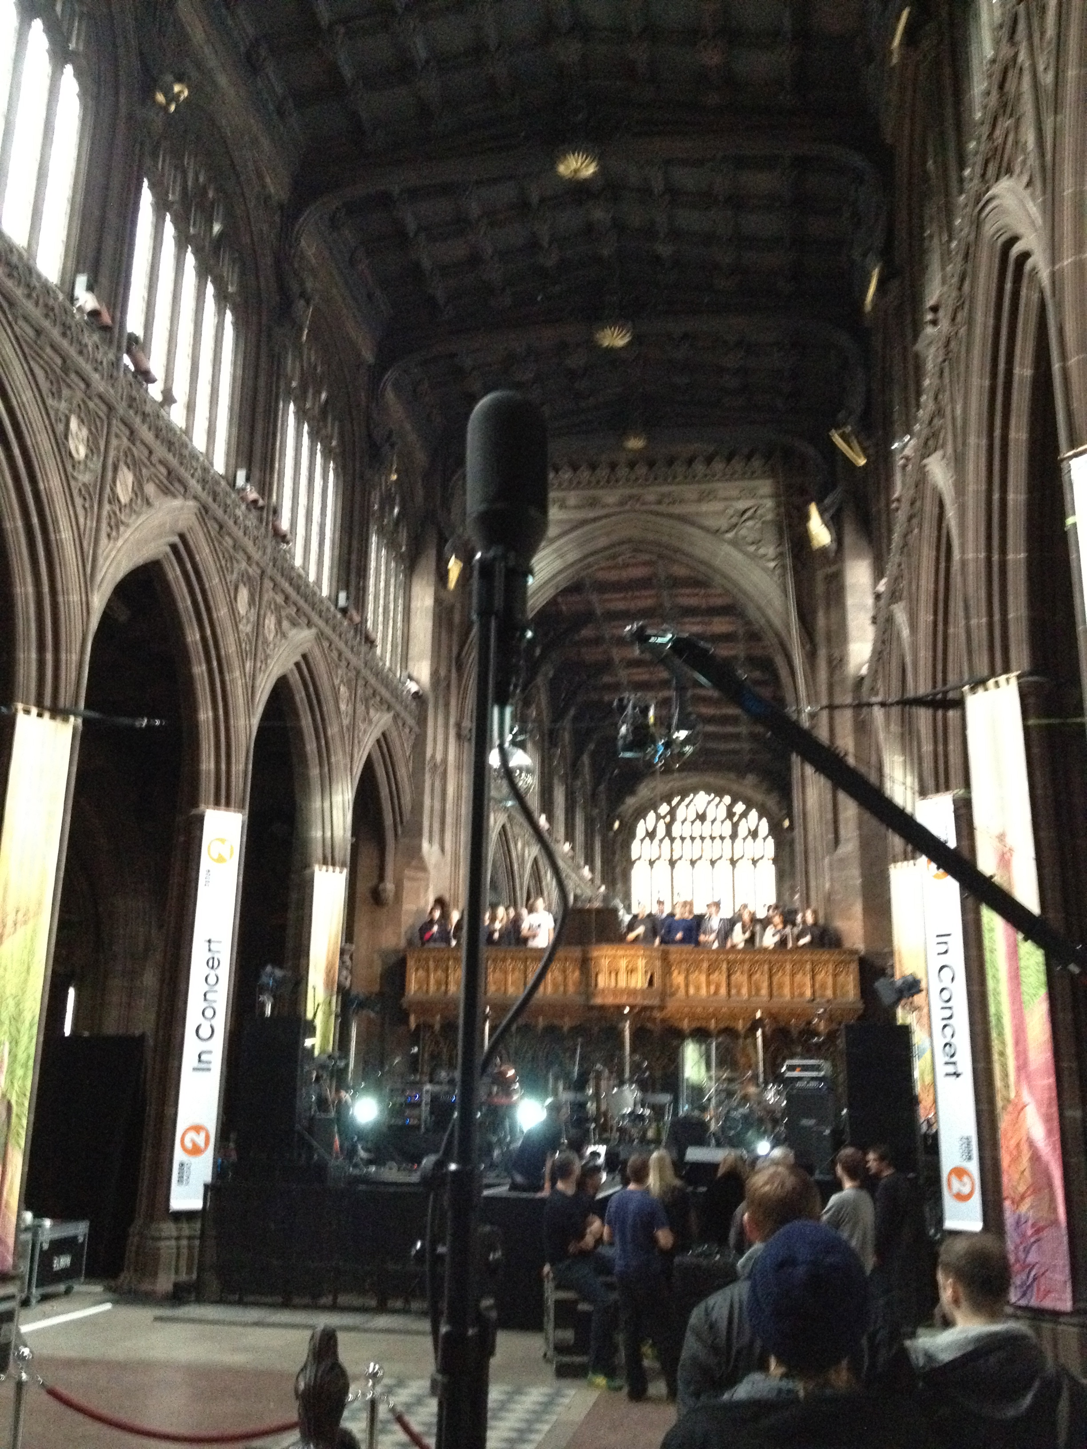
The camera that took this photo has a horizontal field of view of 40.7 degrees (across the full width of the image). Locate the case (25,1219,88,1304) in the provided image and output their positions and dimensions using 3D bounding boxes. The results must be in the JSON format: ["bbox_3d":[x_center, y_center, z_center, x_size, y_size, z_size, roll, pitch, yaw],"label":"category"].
[{"bbox_3d":[-5.622,5.921,16.229,0.600,0.780,1.200,-1,-15,9],"label":"case"}]

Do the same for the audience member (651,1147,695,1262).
[{"bbox_3d":[1.026,4.335,11.769,0.460,1.740,0.340,-3,-15,13],"label":"audience member"}]

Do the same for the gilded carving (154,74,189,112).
[{"bbox_3d":[-3.949,-6.700,15.582,0.270,0.340,0.360,-10,-18,34],"label":"gilded carving"}]

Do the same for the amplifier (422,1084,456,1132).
[{"bbox_3d":[-1.463,5.552,21.197,0.540,0.710,0.450,-1,-15,6],"label":"amplifier"}]

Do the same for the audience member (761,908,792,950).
[{"bbox_3d":[4.081,4.071,25.651,0.520,1.620,0.400,0,-15,3],"label":"audience member"}]

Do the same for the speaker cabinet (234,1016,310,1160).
[{"bbox_3d":[-3.342,4.450,17.904,0.820,1.745,0.800,0,-15,3],"label":"speaker cabinet"}]

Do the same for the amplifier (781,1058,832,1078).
[{"bbox_3d":[3.544,4.636,19.771,0.600,0.260,0.360,-7,-17,27],"label":"amplifier"}]

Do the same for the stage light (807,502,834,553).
[{"bbox_3d":[4.862,-3.480,25.735,0.380,0.800,0.400,-11,-19,38],"label":"stage light"}]

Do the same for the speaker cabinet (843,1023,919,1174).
[{"bbox_3d":[3.738,4.225,16.252,0.720,1.750,0.720,-2,-16,9],"label":"speaker cabinet"}]

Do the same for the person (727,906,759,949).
[{"bbox_3d":[3.287,3.827,24.040,0.460,1.660,0.300,-2,-16,9],"label":"person"}]

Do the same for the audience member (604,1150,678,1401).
[{"bbox_3d":[0.744,4.186,11.161,0.540,1.770,0.340,0,-16,3],"label":"audience member"}]

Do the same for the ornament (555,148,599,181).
[{"bbox_3d":[0.474,-7.677,20.111,0.570,0.160,0.570,-1,-15,9],"label":"ornament"}]

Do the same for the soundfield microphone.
[{"bbox_3d":[-0.042,-0.205,1.697,0.090,0.345,0.090,-2,-16,9],"label":"soundfield microphone"}]

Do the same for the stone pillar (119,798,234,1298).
[{"bbox_3d":[-4.144,3.742,17.230,0.950,5.515,0.950,-1,-15,9],"label":"stone pillar"}]

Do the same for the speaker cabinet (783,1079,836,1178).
[{"bbox_3d":[3.310,5.016,18.236,0.650,1.220,0.420,-4,-16,18],"label":"speaker cabinet"}]

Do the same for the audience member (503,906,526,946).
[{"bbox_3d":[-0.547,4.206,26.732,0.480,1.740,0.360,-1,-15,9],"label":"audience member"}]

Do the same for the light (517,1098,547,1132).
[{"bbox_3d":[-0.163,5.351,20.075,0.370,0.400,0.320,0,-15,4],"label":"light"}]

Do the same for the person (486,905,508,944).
[{"bbox_3d":[-0.829,4.134,26.431,0.460,1.720,0.360,-3,-15,14],"label":"person"}]

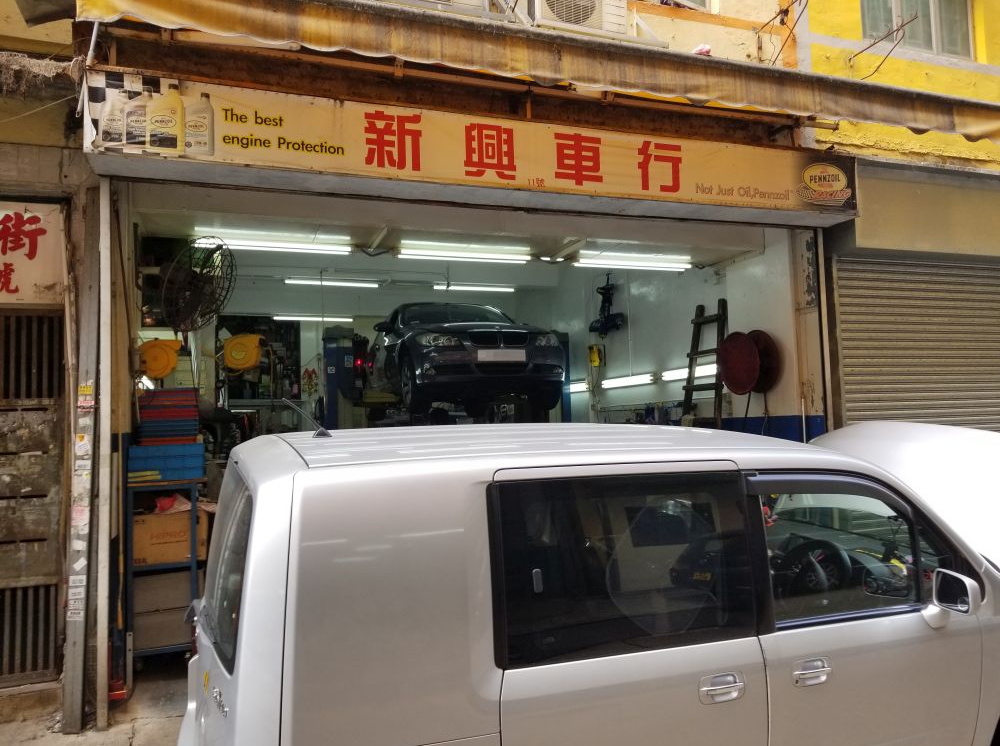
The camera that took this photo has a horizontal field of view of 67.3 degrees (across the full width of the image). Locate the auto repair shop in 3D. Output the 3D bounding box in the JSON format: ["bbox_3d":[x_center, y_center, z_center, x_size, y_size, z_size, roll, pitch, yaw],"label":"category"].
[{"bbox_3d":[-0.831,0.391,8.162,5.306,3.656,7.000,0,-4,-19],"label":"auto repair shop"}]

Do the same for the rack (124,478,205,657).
[{"bbox_3d":[-2.379,1.418,5.395,0.476,1.270,0.500,0,-4,-19],"label":"rack"}]

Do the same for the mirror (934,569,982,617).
[{"bbox_3d":[1.713,0.815,2.794,0.085,0.140,0.200,-1,-4,-5],"label":"mirror"}]

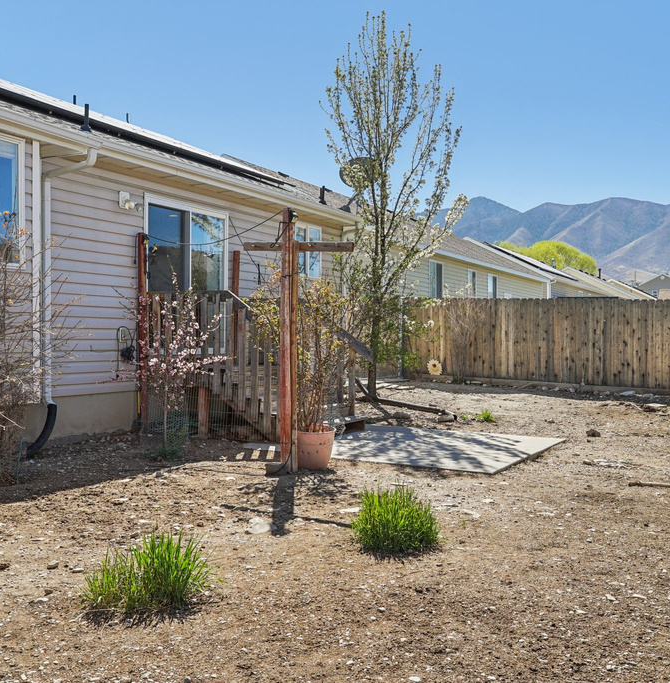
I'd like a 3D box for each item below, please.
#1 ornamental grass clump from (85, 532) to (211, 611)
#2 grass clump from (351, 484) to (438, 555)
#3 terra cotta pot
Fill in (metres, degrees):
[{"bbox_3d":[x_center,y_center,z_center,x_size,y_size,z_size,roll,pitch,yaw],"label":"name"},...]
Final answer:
[{"bbox_3d":[-0.900,1.075,3.970,0.610,0.280,0.450,0,0,0],"label":"ornamental grass clump"},{"bbox_3d":[0.370,1.055,5.030,0.510,0.330,0.480,0,0,0],"label":"grass clump"},{"bbox_3d":[-0.185,0.992,7.630,0.400,0.370,0.400,0,0,0],"label":"terra cotta pot"}]

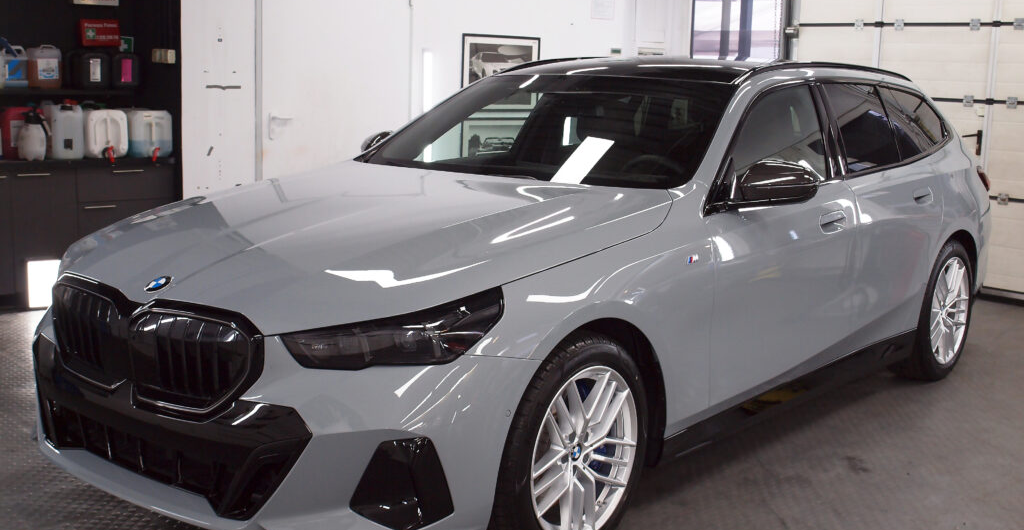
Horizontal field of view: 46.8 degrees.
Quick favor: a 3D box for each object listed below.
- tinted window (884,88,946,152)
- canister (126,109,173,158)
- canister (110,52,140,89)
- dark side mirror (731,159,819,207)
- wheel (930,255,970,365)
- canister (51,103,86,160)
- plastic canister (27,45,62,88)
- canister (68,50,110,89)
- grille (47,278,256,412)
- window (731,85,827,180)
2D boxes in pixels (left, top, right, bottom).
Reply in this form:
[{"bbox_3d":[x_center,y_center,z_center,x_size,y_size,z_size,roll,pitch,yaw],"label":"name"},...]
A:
[{"bbox_3d":[1.948,-0.691,5.736,0.070,0.345,0.770,-14,-2,37],"label":"tinted window"},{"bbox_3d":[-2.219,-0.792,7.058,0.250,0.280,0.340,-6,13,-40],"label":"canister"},{"bbox_3d":[-2.357,-1.192,7.214,0.160,0.225,0.165,-4,11,-29],"label":"canister"},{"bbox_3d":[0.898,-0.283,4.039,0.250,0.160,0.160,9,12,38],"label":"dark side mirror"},{"bbox_3d":[2.064,0.215,5.838,0.200,0.529,0.529,10,13,39],"label":"wheel"},{"bbox_3d":[-2.606,-0.794,6.926,0.185,0.335,0.220,-3,11,-25],"label":"canister"},{"bbox_3d":[-2.690,-1.144,6.811,0.160,0.240,0.145,-6,13,-40],"label":"plastic canister"},{"bbox_3d":[-2.500,-1.158,7.010,0.170,0.220,0.200,-6,13,-40],"label":"canister"},{"bbox_3d":[-1.009,0.229,3.314,0.930,0.335,0.140,9,12,38],"label":"grille"},{"bbox_3d":[0.972,-0.483,4.380,0.060,0.420,0.920,-28,-11,39],"label":"window"}]

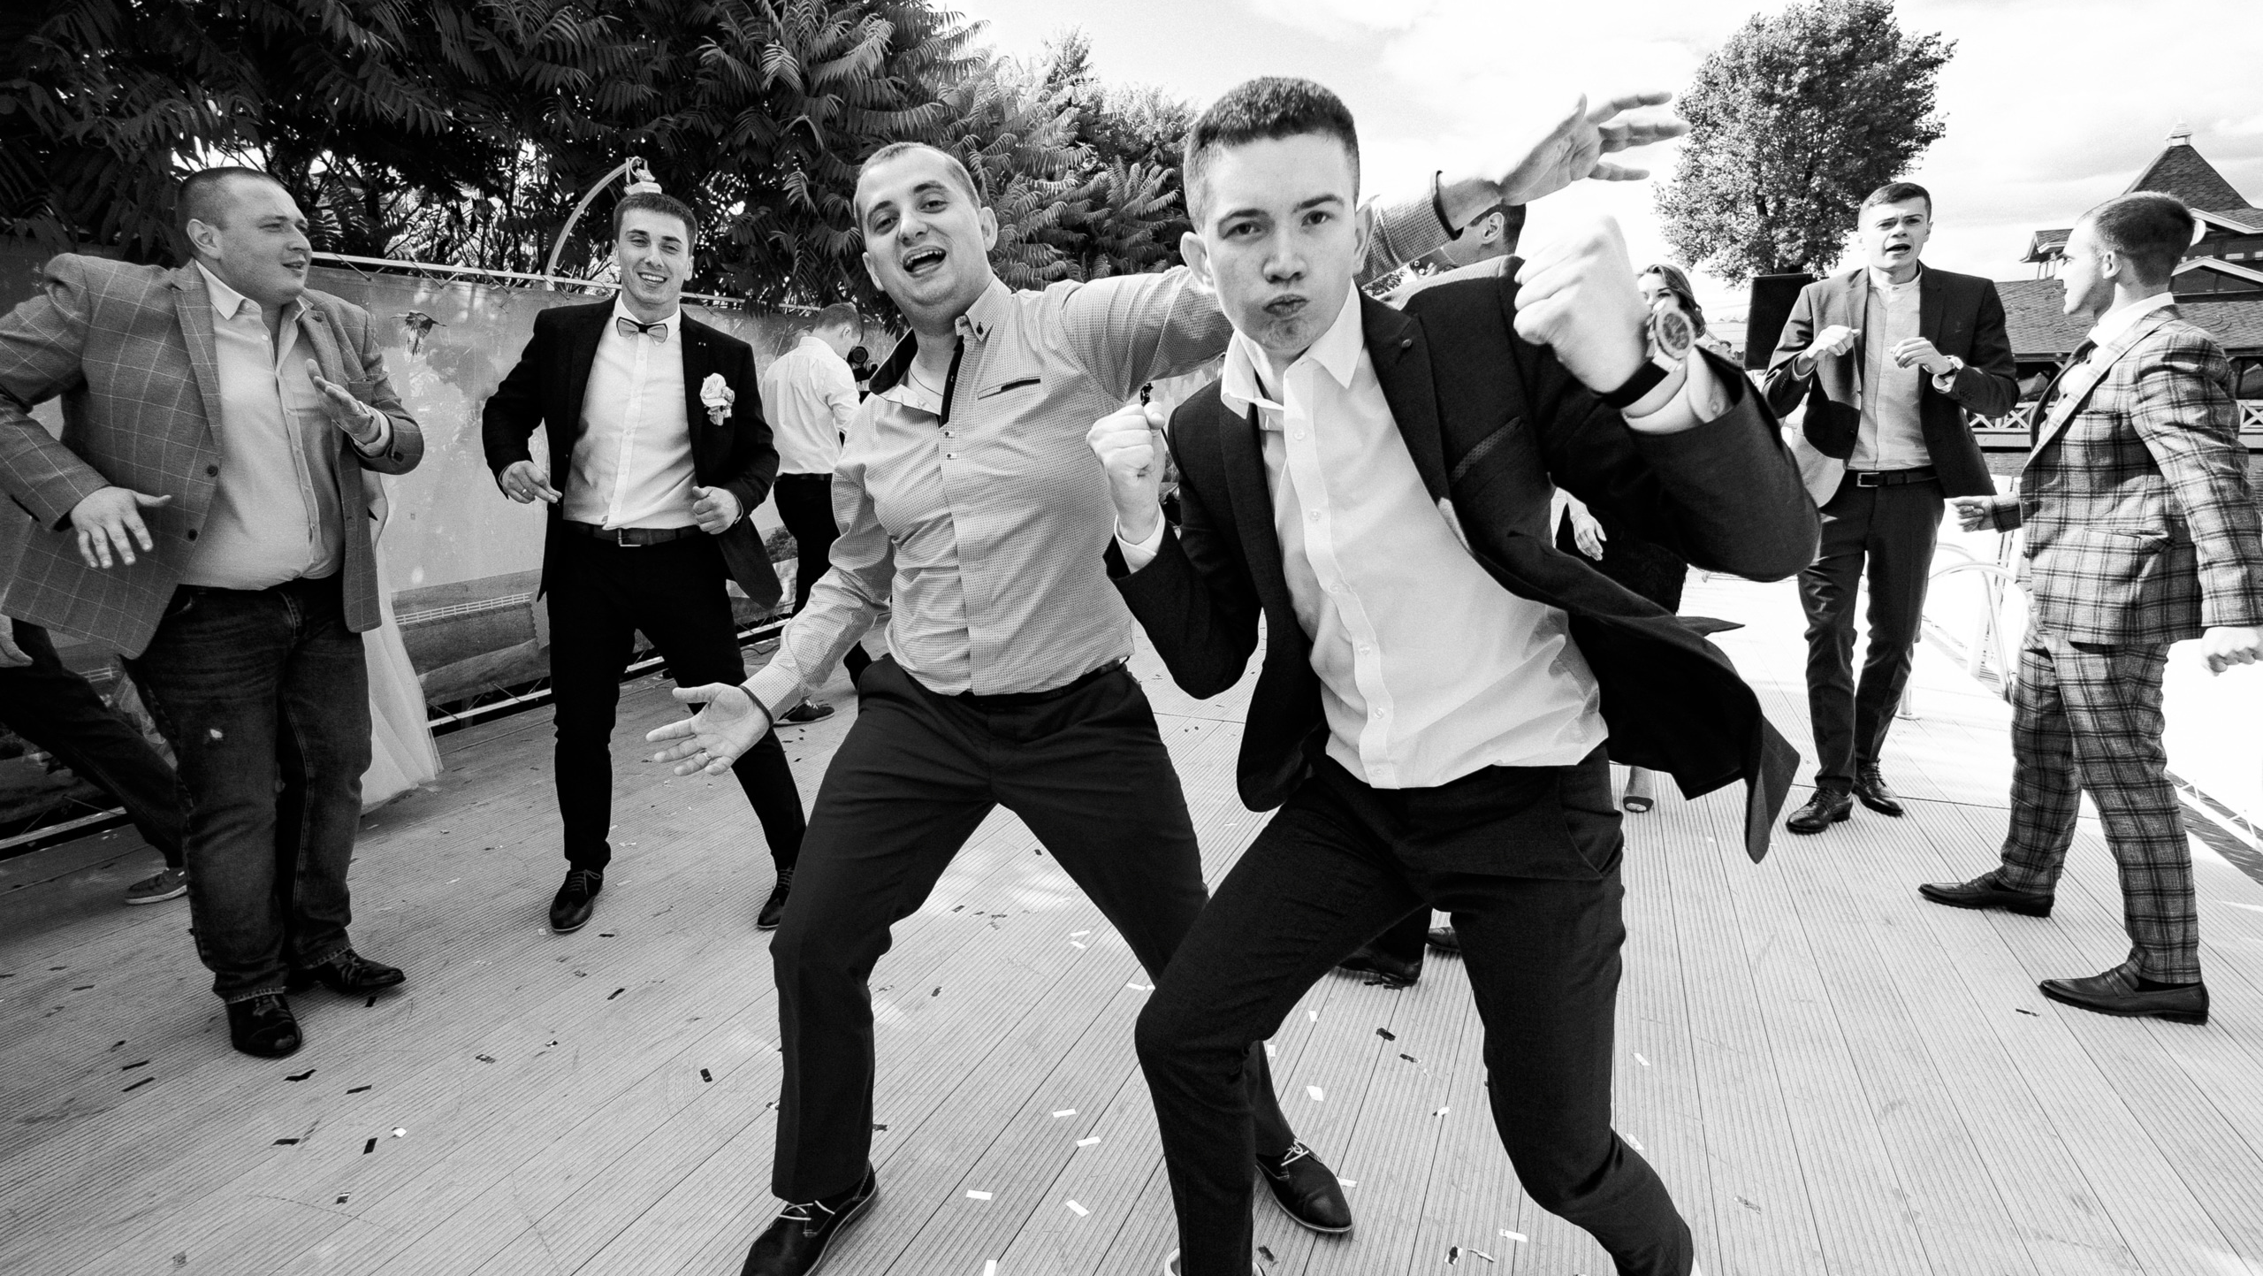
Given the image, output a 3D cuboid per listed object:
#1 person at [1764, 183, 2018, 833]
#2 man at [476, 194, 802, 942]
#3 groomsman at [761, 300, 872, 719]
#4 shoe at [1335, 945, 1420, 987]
[{"bbox_3d":[2.217,-0.336,3.112,0.640,1.800,0.480,10,16,39],"label":"person"},{"bbox_3d":[-1.143,-0.154,2.582,0.680,1.730,0.470,-3,13,-13],"label":"man"},{"bbox_3d":[-1.246,-0.482,4.239,0.530,1.660,0.550,9,15,36],"label":"groomsman"},{"bbox_3d":[0.519,0.690,2.449,0.290,0.110,0.105,6,14,28],"label":"shoe"}]

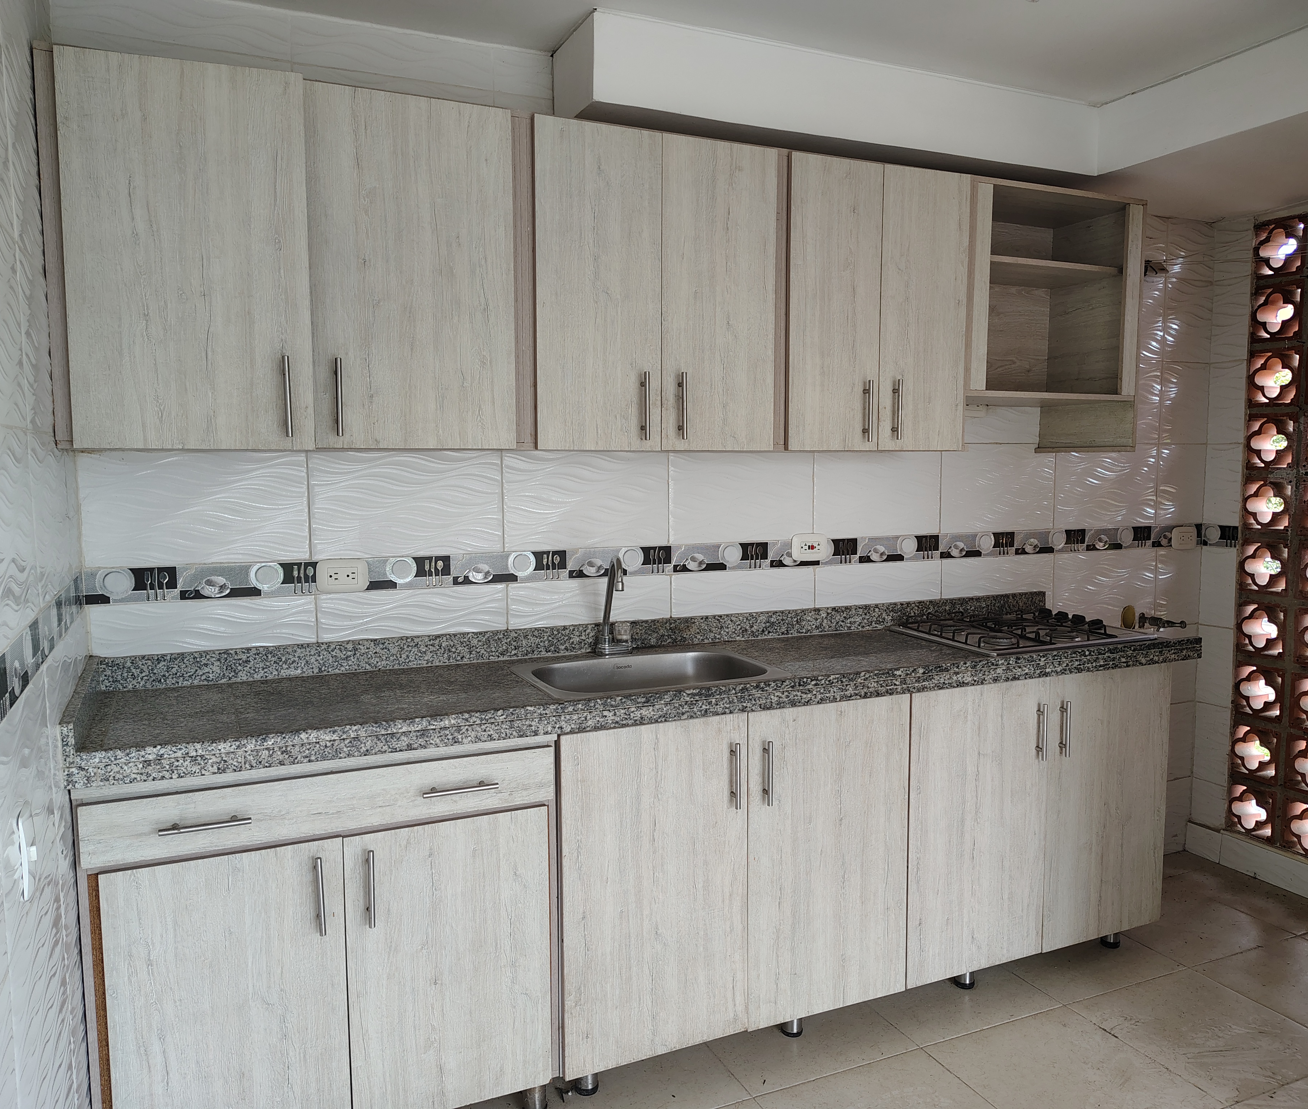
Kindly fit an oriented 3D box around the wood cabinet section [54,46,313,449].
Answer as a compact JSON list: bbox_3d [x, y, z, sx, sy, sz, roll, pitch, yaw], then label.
[{"bbox_3d":[-0.911,-0.549,2.024,0.405,0.682,0.366,-3,6,-24],"label":"wood cabinet section"}]

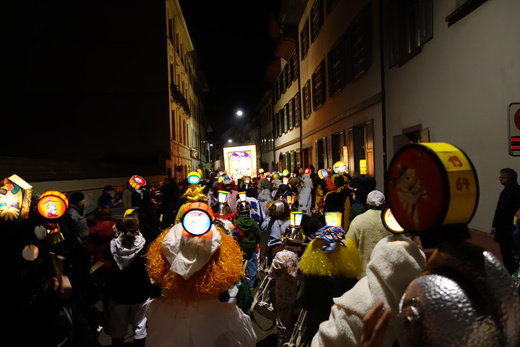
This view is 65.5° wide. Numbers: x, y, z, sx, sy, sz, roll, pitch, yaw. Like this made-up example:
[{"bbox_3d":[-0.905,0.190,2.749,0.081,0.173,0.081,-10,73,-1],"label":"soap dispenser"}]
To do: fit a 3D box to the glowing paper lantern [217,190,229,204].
[{"bbox_3d":[-0.454,0.285,4.900,0.120,0.150,0.120,3,0,7],"label":"glowing paper lantern"}]

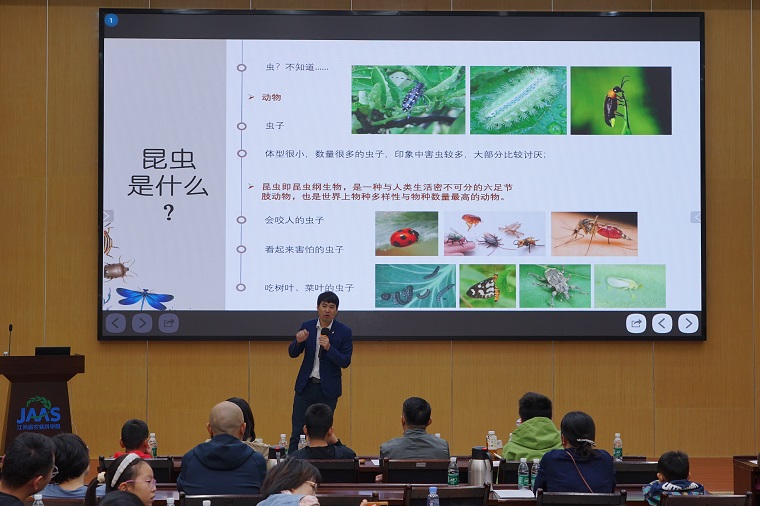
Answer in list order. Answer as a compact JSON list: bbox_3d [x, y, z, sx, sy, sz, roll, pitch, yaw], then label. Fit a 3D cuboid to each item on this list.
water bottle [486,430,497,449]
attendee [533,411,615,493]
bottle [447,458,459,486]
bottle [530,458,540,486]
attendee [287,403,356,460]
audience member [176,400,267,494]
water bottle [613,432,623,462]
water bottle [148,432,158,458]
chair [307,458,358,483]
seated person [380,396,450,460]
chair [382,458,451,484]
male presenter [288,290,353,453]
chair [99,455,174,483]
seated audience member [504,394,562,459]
[{"bbox_3d":[0.757,1.308,8.421,0.069,0.205,0.069,0,-1,0],"label":"water bottle"},{"bbox_3d":[1.019,1.456,6.766,0.450,1.235,0.740,0,-1,0],"label":"attendee"},{"bbox_3d":[0.430,1.286,7.251,0.061,0.192,0.061,0,-1,0],"label":"bottle"},{"bbox_3d":[0.876,1.240,6.971,0.059,0.177,0.059,0,-1,0],"label":"bottle"},{"bbox_3d":[-0.355,1.526,7.615,0.460,1.230,0.680,0,-1,3],"label":"attendee"},{"bbox_3d":[-0.835,1.428,6.727,0.490,1.290,0.760,0,-1,0],"label":"audience member"},{"bbox_3d":[1.612,1.315,8.420,0.061,0.192,0.061,0,-1,0],"label":"water bottle"},{"bbox_3d":[-1.483,1.270,8.171,0.059,0.177,0.059,0,-1,0],"label":"water bottle"},{"bbox_3d":[-0.345,1.660,7.601,0.460,0.870,0.520,0,-1,0],"label":"chair"},{"bbox_3d":[0.221,1.512,7.645,0.480,1.260,0.700,0,-1,0],"label":"seated person"},{"bbox_3d":[0.232,1.671,7.411,0.450,0.930,0.520,0,-1,0],"label":"chair"},{"bbox_3d":[-0.505,1.184,10.574,0.520,1.720,0.380,0,-1,13],"label":"male presenter"},{"bbox_3d":[-1.462,1.663,7.731,0.460,0.870,0.520,0,-1,0],"label":"chair"},{"bbox_3d":[0.951,1.491,7.616,0.470,1.300,0.700,0,-1,-3],"label":"seated audience member"}]

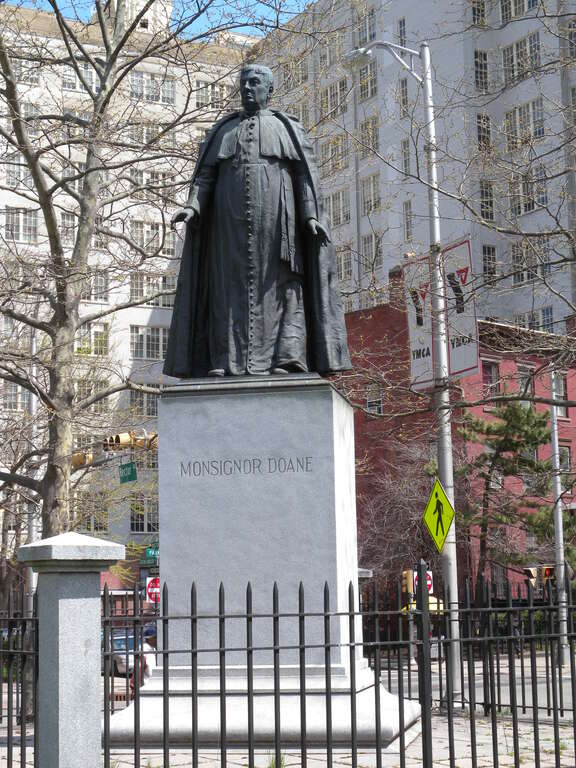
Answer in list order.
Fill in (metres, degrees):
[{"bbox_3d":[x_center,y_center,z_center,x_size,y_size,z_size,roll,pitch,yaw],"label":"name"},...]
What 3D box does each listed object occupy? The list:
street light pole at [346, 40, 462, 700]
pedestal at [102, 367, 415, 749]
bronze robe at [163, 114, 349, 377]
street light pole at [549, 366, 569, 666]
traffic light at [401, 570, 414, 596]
[{"bbox_3d":[1.780,-0.335,21.654,0.330,10.256,2.100,6,-12,-40],"label":"street light pole"},{"bbox_3d":[-0.153,1.612,12.734,2.325,3.069,2.325,-3,-9,10],"label":"pedestal"},{"bbox_3d":[-0.300,-1.276,13.154,1.684,2.678,1.175,-3,-9,10],"label":"bronze robe"},{"bbox_3d":[7.545,3.613,39.153,0.250,8.440,0.250,-1,-9,0],"label":"street light pole"},{"bbox_3d":[4.078,6.722,47.500,0.380,0.820,0.300,2,-9,-17],"label":"traffic light"}]

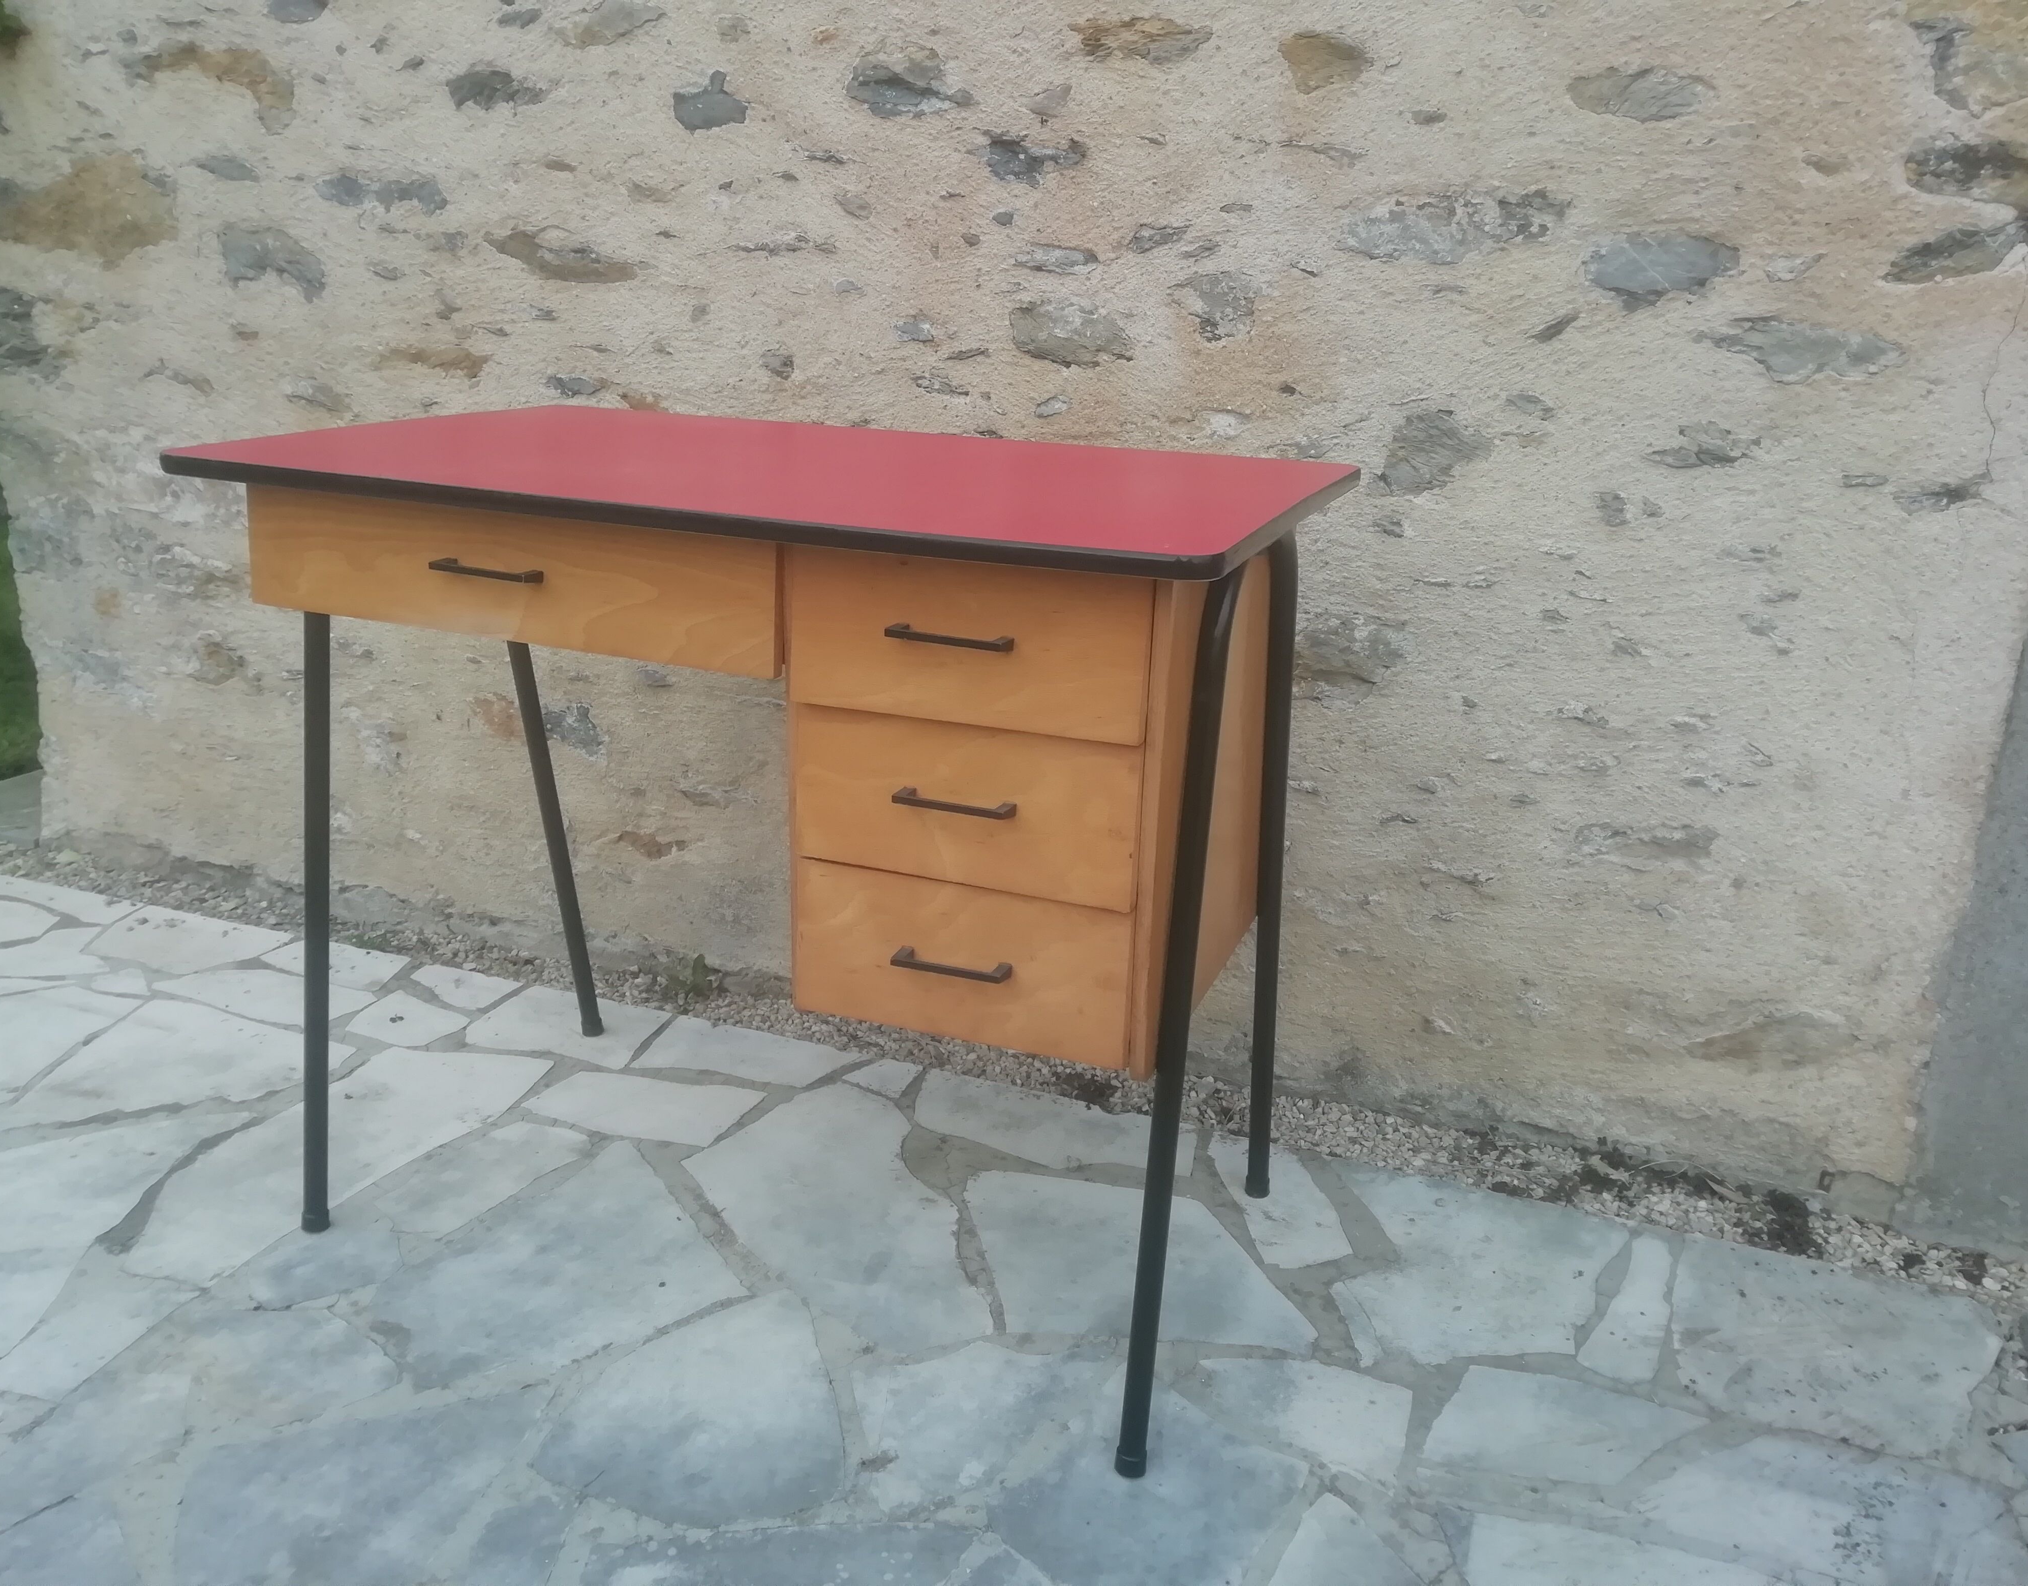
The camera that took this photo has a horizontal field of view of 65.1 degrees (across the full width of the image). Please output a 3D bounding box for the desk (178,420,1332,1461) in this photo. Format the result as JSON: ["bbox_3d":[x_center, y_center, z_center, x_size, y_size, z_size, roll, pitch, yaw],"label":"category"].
[{"bbox_3d":[-0.211,0.067,1.507,0.900,0.755,0.560,9,20,20],"label":"desk"}]

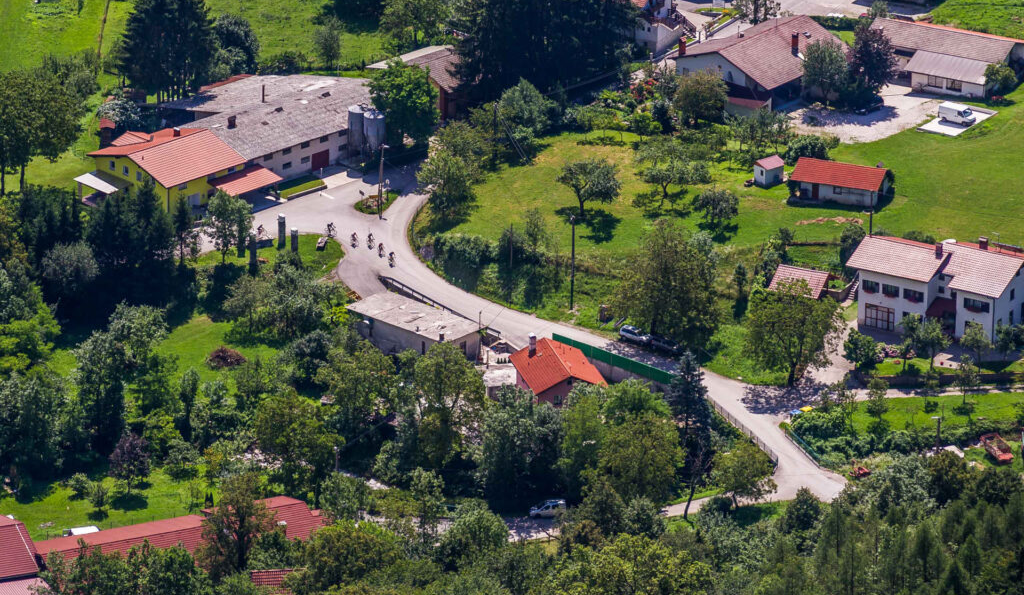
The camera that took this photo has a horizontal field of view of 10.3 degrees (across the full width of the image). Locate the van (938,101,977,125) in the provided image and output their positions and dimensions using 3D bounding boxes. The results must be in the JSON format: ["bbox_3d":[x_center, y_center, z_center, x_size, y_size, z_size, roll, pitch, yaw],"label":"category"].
[{"bbox_3d":[55.515,-22.957,709.113,4.800,1.970,1.880,16,27,33],"label":"van"}]

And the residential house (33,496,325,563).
[{"bbox_3d":[-36.255,27.106,611.698,28.978,6.300,14.934,-10,25,-22],"label":"residential house"}]

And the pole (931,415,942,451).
[{"bbox_3d":[47.158,15.183,631.596,1.050,4.460,0.300,0,23,0],"label":"pole"}]

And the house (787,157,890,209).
[{"bbox_3d":[39.308,-14.210,679.404,11.000,3.900,6.500,8,24,19],"label":"house"}]

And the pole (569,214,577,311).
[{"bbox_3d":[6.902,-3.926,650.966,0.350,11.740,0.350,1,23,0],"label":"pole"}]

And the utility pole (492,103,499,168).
[{"bbox_3d":[-2.043,-19.970,702.804,0.600,8.700,0.350,0,23,0],"label":"utility pole"}]

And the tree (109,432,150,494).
[{"bbox_3d":[-42.328,18.402,628.143,4.648,7.280,4.648,0,23,0],"label":"tree"}]

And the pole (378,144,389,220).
[{"bbox_3d":[-15.462,-13.793,680.103,1.100,9.600,0.500,0,22,0],"label":"pole"}]

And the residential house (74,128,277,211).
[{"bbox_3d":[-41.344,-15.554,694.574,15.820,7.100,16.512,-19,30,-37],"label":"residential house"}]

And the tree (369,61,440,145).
[{"bbox_3d":[-13.184,-23.600,697.974,8.593,10.610,8.593,1,23,0],"label":"tree"}]

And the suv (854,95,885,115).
[{"bbox_3d":[44.806,-24.496,713.039,1.800,1.620,4.400,20,30,39],"label":"suv"}]

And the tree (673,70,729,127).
[{"bbox_3d":[22.970,-24.355,695.796,6.400,6.300,6.200,0,22,0],"label":"tree"}]

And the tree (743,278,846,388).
[{"bbox_3d":[31.992,4.170,641.797,11.325,12.620,11.325,0,23,0],"label":"tree"}]

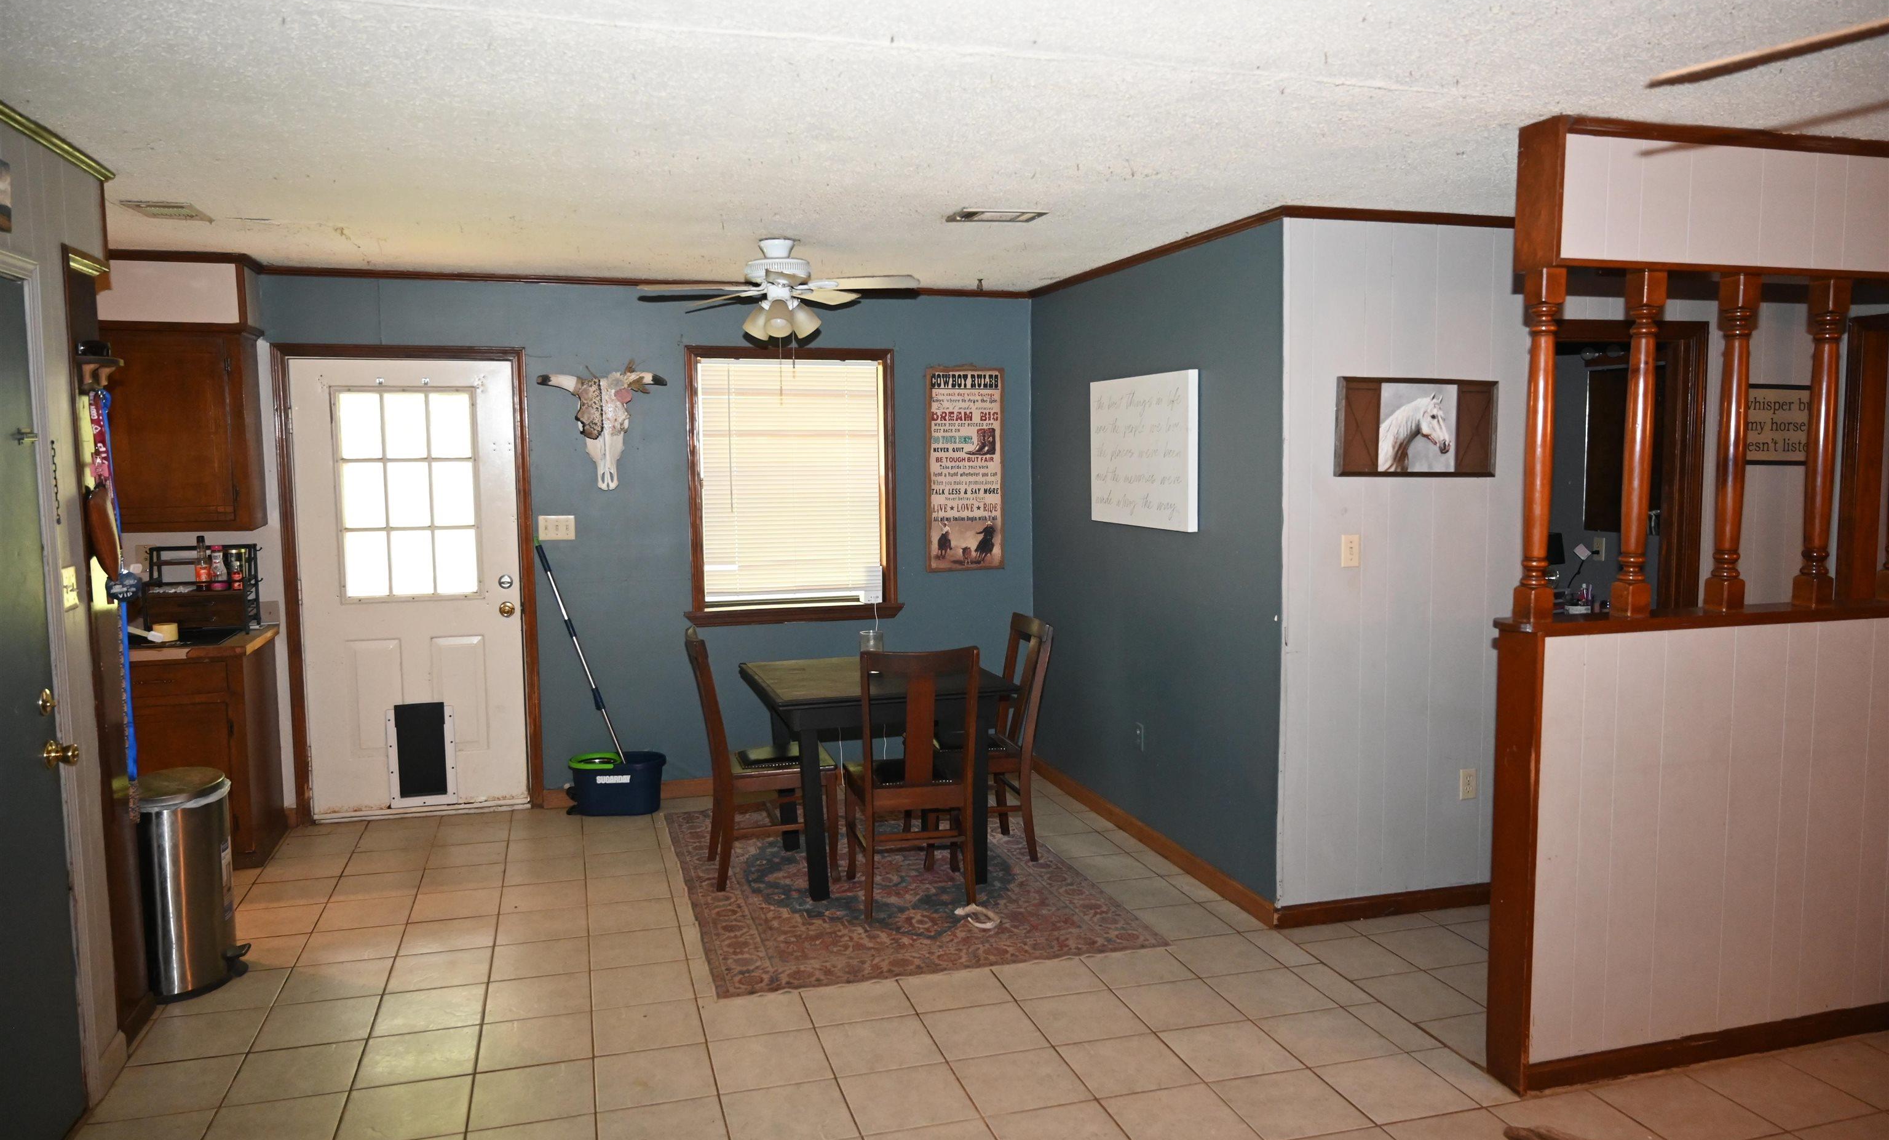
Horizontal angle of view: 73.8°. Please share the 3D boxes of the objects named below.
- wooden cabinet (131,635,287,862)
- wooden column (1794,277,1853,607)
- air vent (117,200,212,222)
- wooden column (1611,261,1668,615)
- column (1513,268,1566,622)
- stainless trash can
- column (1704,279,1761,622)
[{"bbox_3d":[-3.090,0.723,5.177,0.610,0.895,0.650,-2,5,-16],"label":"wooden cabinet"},{"bbox_3d":[2.351,-0.331,3.373,0.065,0.873,0.065,-2,5,-16],"label":"wooden column"},{"bbox_3d":[-2.569,-1.183,4.174,0.197,0.020,0.305,-2,5,-16],"label":"air vent"},{"bbox_3d":[1.778,-0.316,3.229,0.078,0.875,0.078,-2,5,-16],"label":"wooden column"},{"bbox_3d":[1.474,-0.299,3.116,0.065,0.873,0.065,-2,5,-16],"label":"column"},{"bbox_3d":[-2.358,0.970,3.908,0.330,0.640,0.300,-3,6,-30],"label":"stainless trash can"},{"bbox_3d":[2.059,-0.323,3.287,0.065,0.873,0.065,-2,5,-16],"label":"column"}]

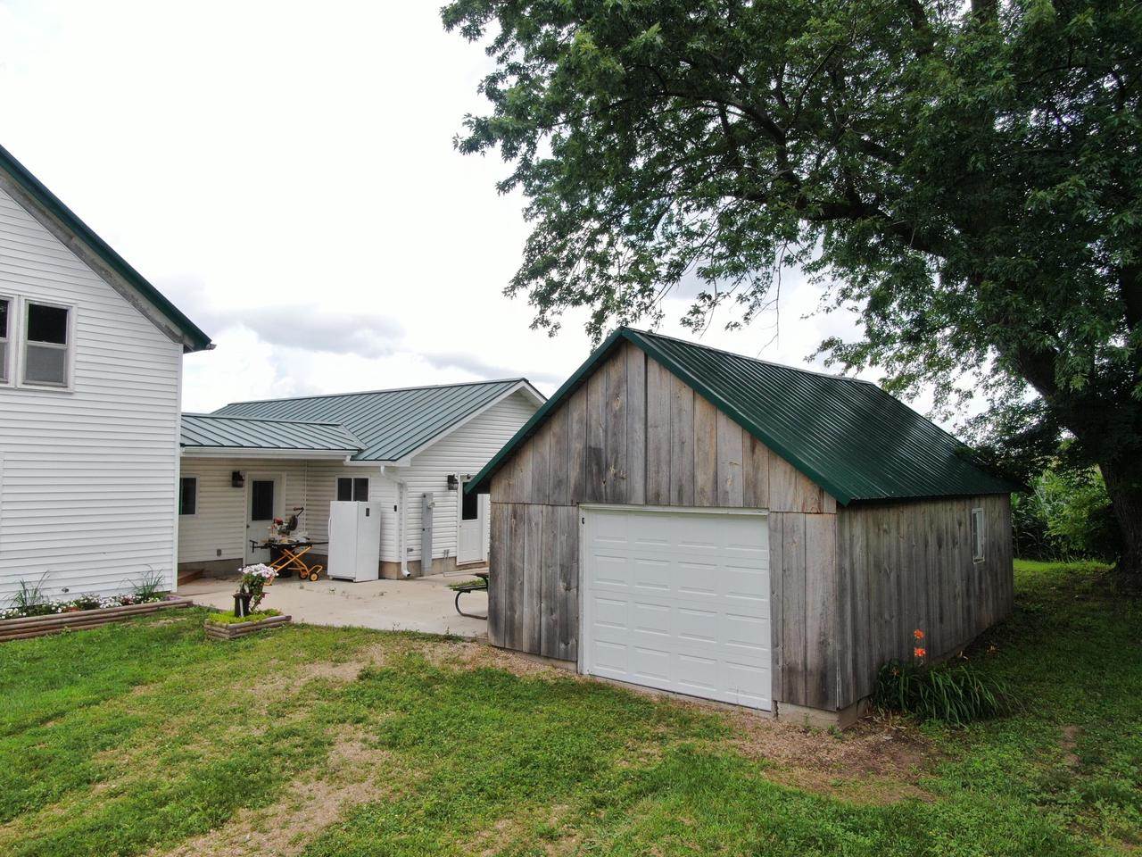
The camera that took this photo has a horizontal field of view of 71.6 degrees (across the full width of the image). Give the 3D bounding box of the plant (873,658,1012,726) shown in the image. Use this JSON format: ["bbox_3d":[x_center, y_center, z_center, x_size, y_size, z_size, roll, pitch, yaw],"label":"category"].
[{"bbox_3d":[4.083,2.771,8.625,1.100,0.520,1.300,-3,-4,40],"label":"plant"}]

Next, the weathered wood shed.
[{"bbox_3d":[3.383,1.092,12.679,5.378,4.321,8.652,-3,-4,40],"label":"weathered wood shed"}]

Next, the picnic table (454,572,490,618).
[{"bbox_3d":[-0.719,2.719,13.267,1.650,0.760,1.900,-3,-4,40],"label":"picnic table"}]

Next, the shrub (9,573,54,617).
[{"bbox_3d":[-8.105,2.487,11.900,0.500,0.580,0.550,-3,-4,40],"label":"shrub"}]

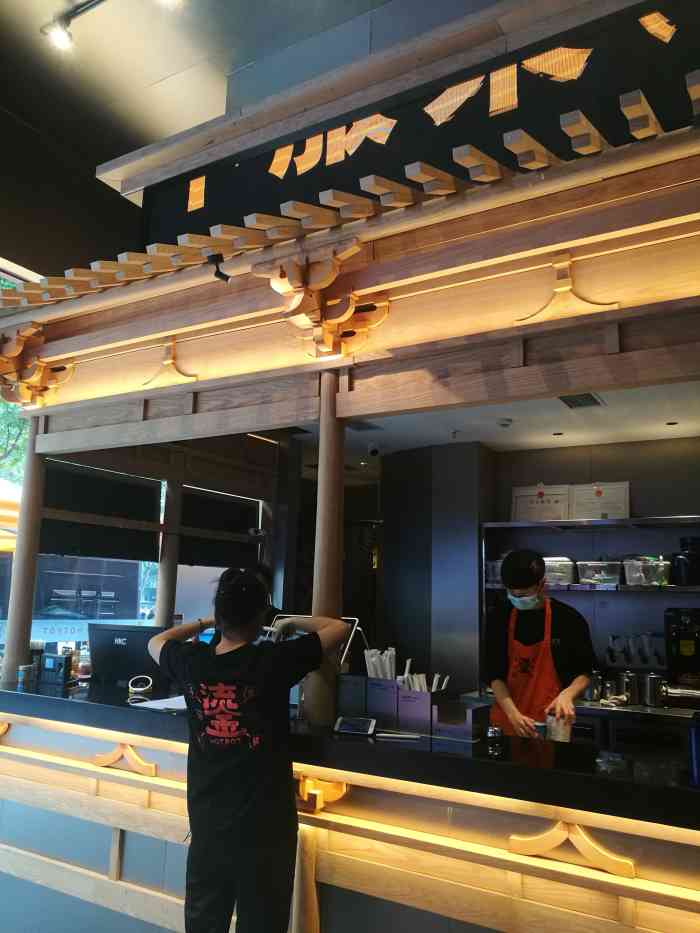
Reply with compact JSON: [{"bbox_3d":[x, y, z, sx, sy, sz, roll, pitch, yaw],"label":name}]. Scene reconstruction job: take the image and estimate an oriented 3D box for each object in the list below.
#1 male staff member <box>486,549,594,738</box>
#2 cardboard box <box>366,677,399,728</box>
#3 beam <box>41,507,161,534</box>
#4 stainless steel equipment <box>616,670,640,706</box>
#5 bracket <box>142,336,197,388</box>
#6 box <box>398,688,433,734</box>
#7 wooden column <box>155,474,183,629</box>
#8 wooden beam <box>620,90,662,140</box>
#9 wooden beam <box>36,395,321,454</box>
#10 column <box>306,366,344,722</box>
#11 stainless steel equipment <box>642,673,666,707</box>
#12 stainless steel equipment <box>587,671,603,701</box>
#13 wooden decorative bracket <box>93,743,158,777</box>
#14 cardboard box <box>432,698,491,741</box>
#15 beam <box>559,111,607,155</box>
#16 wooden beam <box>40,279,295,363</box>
[{"bbox_3d":[0.757,1.165,2.857,0.470,1.680,0.400,-5,-11,31],"label":"male staff member"},{"bbox_3d":[0.159,0.903,2.774,0.130,0.183,0.146,-5,-11,31],"label":"cardboard box"},{"bbox_3d":[-1.498,0.341,4.523,0.051,0.061,0.975,-5,-11,31],"label":"beam"},{"bbox_3d":[1.572,1.254,4.109,0.120,0.175,0.120,-5,-11,31],"label":"stainless steel equipment"},{"bbox_3d":[-0.894,-0.523,3.684,0.363,0.258,0.051,-5,-11,31],"label":"bracket"},{"bbox_3d":[0.275,0.919,2.750,0.138,0.161,0.135,-5,-11,31],"label":"box"},{"bbox_3d":[-1.178,0.661,4.692,0.115,1.120,0.115,-5,-11,31],"label":"wooden column"},{"bbox_3d":[0.930,-1.099,2.320,0.056,0.066,0.394,-5,7,31],"label":"wooden beam"},{"bbox_3d":[-0.922,-0.180,3.625,1.899,0.100,0.071,-5,-11,31],"label":"wooden beam"},{"bbox_3d":[-0.092,0.311,3.028,0.124,1.424,0.124,1,-10,0],"label":"column"},{"bbox_3d":[1.720,1.260,4.112,0.118,0.173,0.118,-5,-11,31],"label":"stainless steel equipment"},{"bbox_3d":[1.426,1.281,4.246,0.111,0.164,0.111,-5,-11,31],"label":"stainless steel equipment"},{"bbox_3d":[-0.944,1.243,3.114,0.375,0.110,0.050,-5,-11,31],"label":"wooden decorative bracket"},{"bbox_3d":[0.404,0.919,2.633,0.150,0.114,0.167,-5,-11,31],"label":"cardboard box"},{"bbox_3d":[0.780,-1.087,2.409,0.060,0.066,0.394,-5,7,31],"label":"beam"},{"bbox_3d":[-0.941,-0.671,3.561,1.708,0.119,0.100,-5,-11,31],"label":"wooden beam"}]

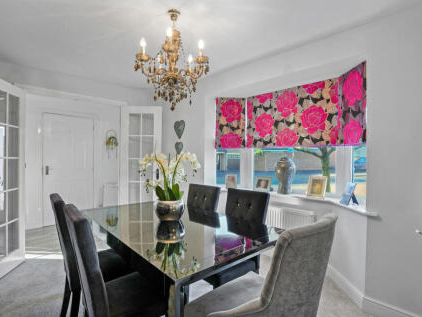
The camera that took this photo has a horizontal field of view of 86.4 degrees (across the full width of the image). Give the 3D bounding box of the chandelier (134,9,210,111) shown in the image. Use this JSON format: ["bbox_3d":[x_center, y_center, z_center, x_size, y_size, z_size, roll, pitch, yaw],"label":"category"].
[{"bbox_3d":[-0.285,-0.752,1.720,0.560,0.775,0.550,0,0,0],"label":"chandelier"}]

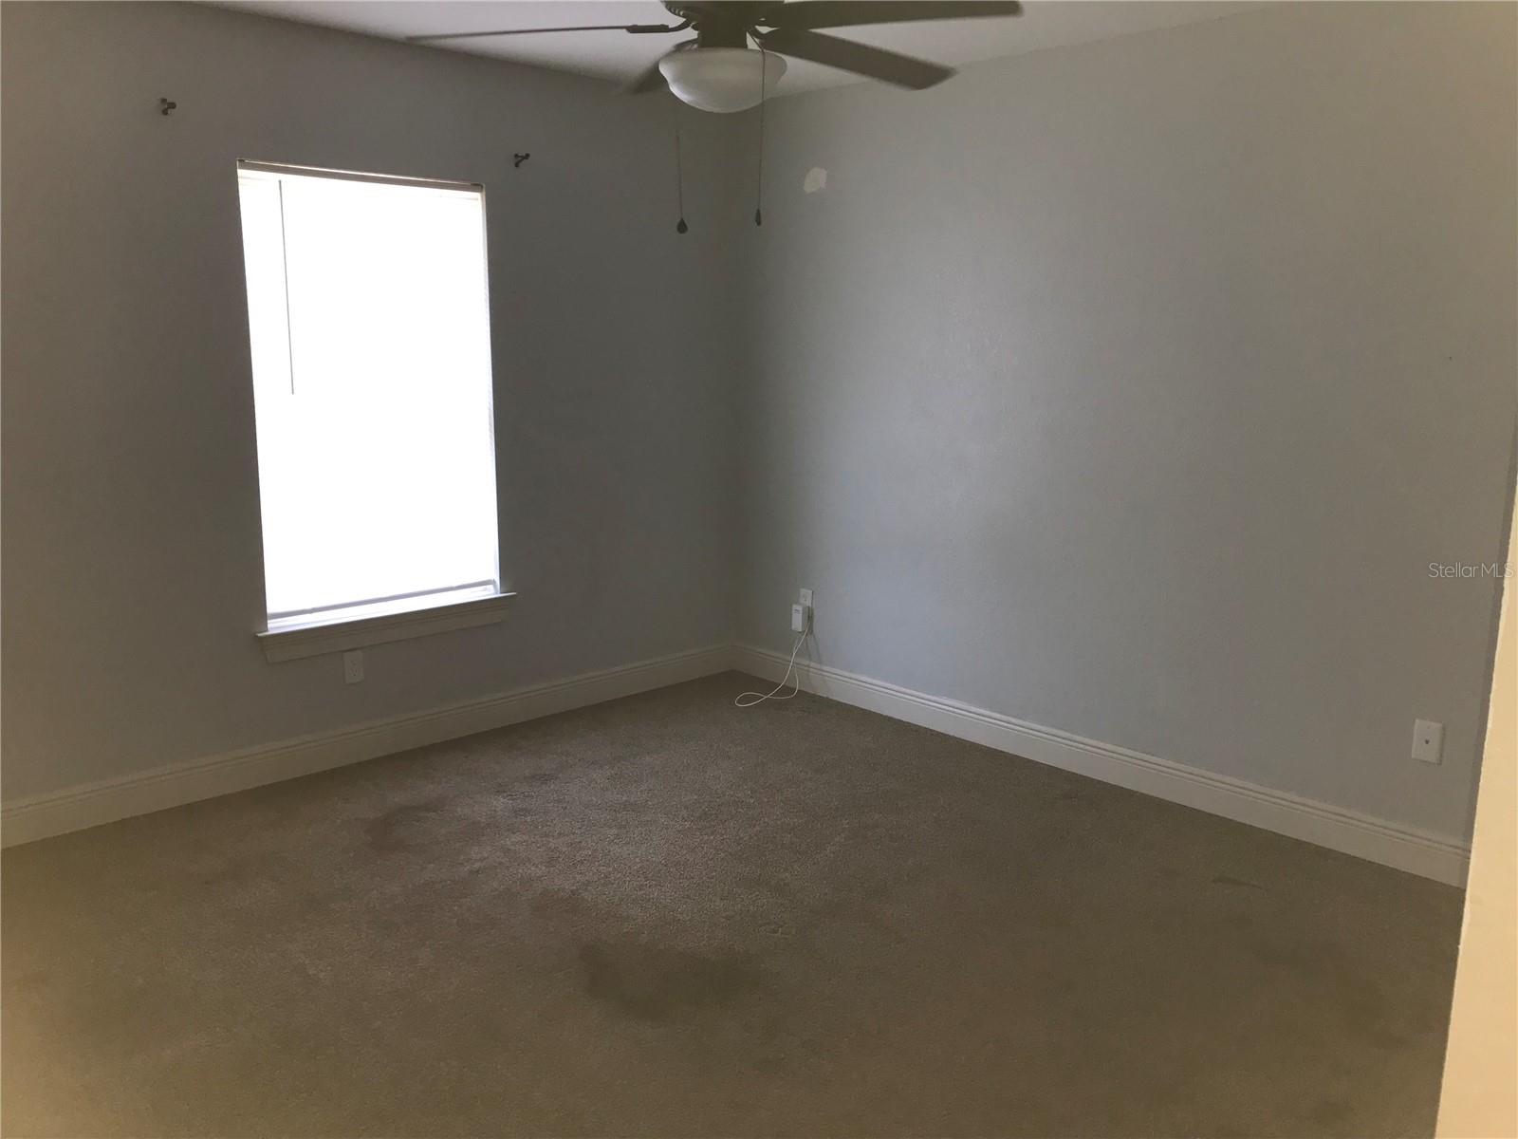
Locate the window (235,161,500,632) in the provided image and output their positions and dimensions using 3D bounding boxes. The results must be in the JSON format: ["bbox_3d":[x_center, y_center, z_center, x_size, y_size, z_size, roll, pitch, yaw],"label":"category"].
[{"bbox_3d":[-1.326,-0.591,4.263,0.880,1.491,0.080,-10,15,-43],"label":"window"}]

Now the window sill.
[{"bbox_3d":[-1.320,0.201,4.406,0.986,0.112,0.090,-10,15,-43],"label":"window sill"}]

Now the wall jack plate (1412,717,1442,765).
[{"bbox_3d":[1.904,0.490,3.495,0.010,0.114,0.071,-10,15,-43],"label":"wall jack plate"}]

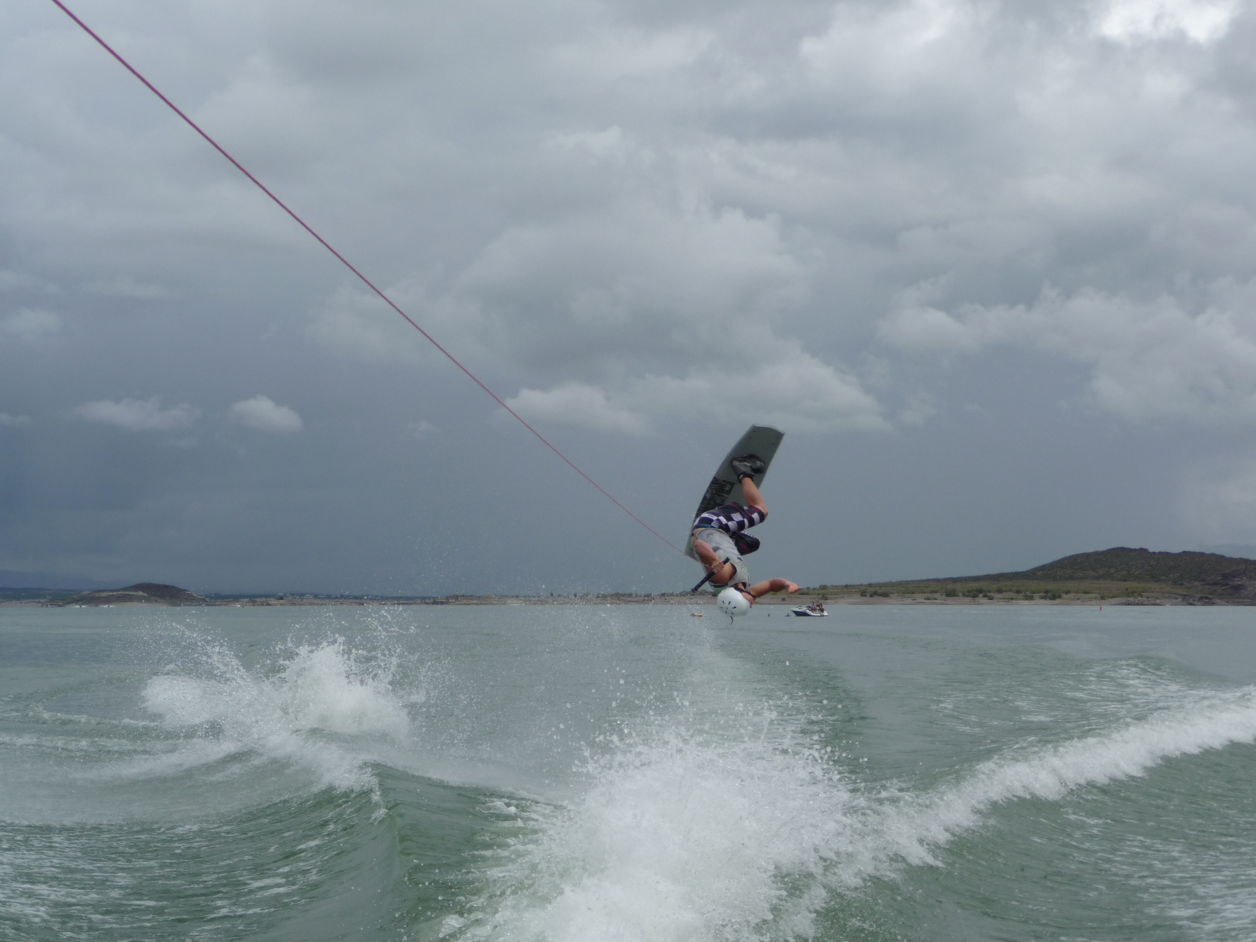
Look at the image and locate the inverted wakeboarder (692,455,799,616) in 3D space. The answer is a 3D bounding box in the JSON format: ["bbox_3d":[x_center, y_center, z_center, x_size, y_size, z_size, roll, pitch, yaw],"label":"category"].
[{"bbox_3d":[0.885,0.534,20.750,0.820,1.280,0.680,-17,-12,11],"label":"inverted wakeboarder"}]

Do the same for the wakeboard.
[{"bbox_3d":[0.860,0.202,21.100,0.420,1.380,0.120,15,31,-22],"label":"wakeboard"}]

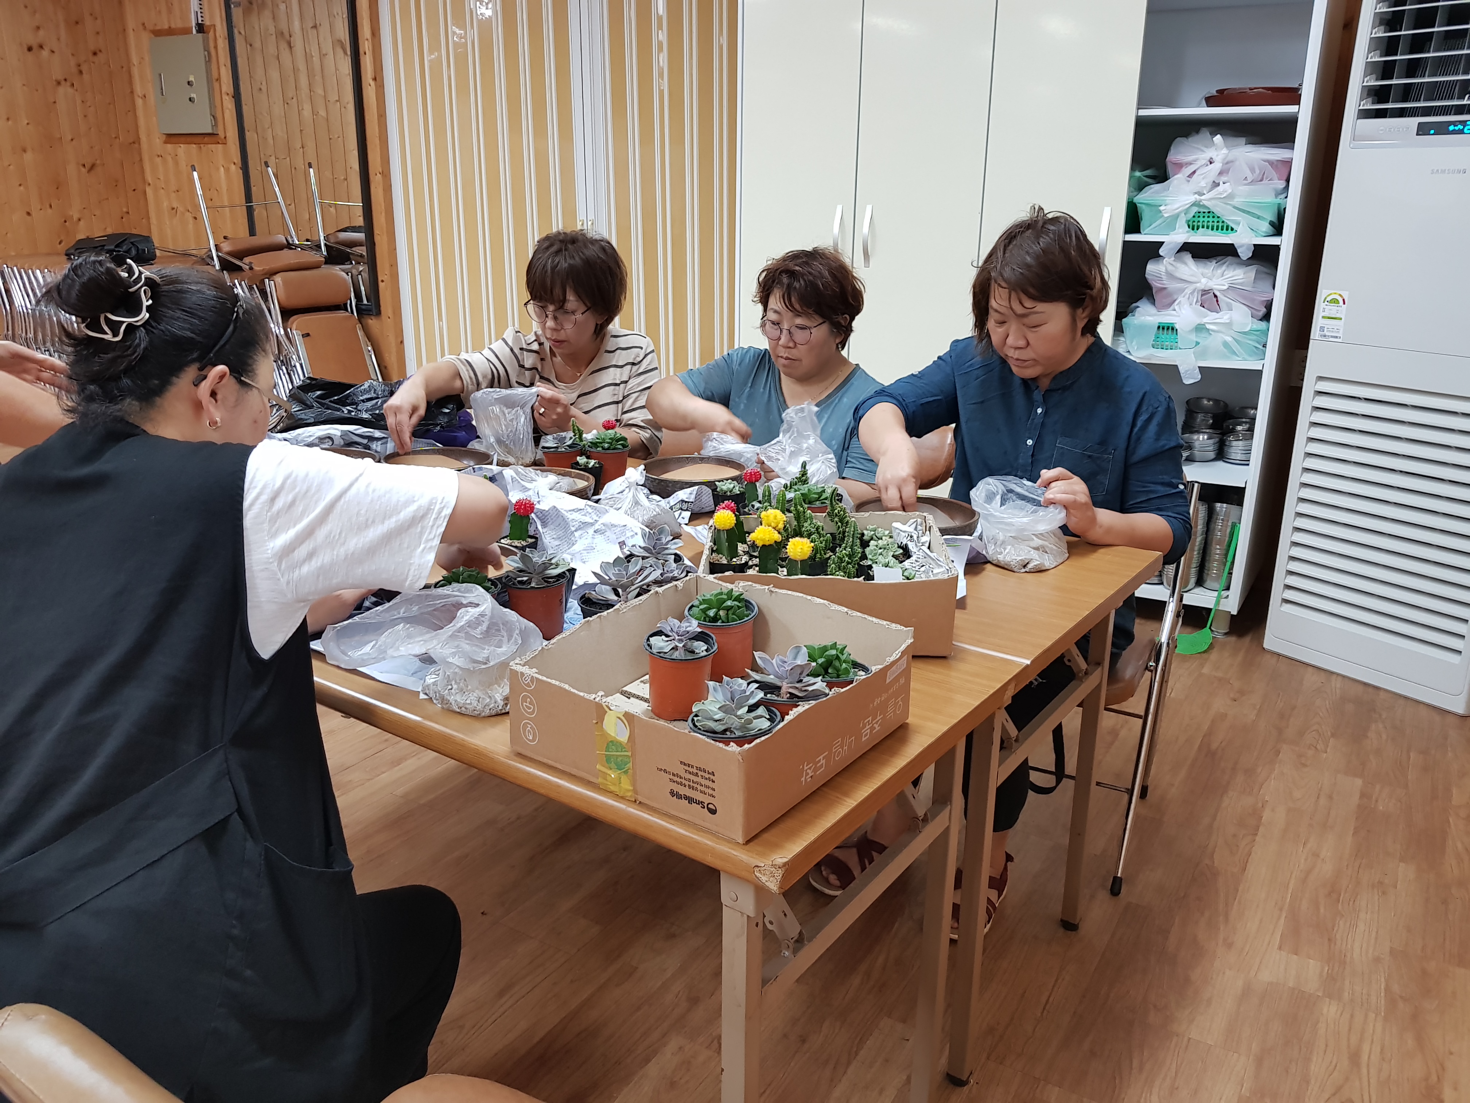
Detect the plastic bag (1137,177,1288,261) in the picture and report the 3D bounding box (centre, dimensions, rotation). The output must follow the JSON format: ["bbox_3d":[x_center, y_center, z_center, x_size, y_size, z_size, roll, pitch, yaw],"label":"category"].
[{"bbox_3d":[1.428,-0.997,3.291,0.400,0.220,0.290,9,19,26],"label":"plastic bag"}]

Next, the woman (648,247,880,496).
[{"bbox_3d":[0.106,-0.050,2.503,0.510,1.235,0.580,9,19,29],"label":"woman"}]

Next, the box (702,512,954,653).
[{"bbox_3d":[0.131,0.039,1.612,0.337,0.112,0.303,1,17,4],"label":"box"}]

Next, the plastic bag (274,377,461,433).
[{"bbox_3d":[-0.986,-0.393,2.929,0.480,0.130,0.240,12,20,34],"label":"plastic bag"}]

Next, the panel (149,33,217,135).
[{"bbox_3d":[-2.736,-2.320,5.486,0.360,0.450,0.080,8,18,23],"label":"panel"}]

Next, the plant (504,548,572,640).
[{"bbox_3d":[-0.265,0.051,1.480,0.092,0.116,0.092,1,17,0],"label":"plant"}]

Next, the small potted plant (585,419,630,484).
[{"bbox_3d":[-0.270,-0.201,2.350,0.098,0.145,0.098,0,17,0],"label":"small potted plant"}]

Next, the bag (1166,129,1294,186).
[{"bbox_3d":[1.525,-1.211,3.399,0.360,0.170,0.270,9,18,26],"label":"bag"}]

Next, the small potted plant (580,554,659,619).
[{"bbox_3d":[-0.151,0.076,1.443,0.105,0.138,0.100,0,17,0],"label":"small potted plant"}]

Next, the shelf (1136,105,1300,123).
[{"bbox_3d":[1.445,-1.287,3.274,0.420,0.025,0.420,9,19,26],"label":"shelf"}]

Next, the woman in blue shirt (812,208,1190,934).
[{"bbox_3d":[0.573,0.033,2.069,0.570,1.270,0.660,13,21,34],"label":"woman in blue shirt"}]

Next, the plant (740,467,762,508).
[{"bbox_3d":[0.030,-0.089,2.008,0.056,0.127,0.056,0,17,0],"label":"plant"}]

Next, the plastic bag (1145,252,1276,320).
[{"bbox_3d":[1.510,-0.840,3.503,0.365,0.180,0.270,9,18,26],"label":"plastic bag"}]

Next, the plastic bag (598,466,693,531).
[{"bbox_3d":[-0.162,-0.110,2.056,0.155,0.100,0.130,12,20,34],"label":"plastic bag"}]

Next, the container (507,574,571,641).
[{"bbox_3d":[-0.266,0.068,1.485,0.087,0.080,0.087,1,17,0],"label":"container"}]

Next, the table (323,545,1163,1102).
[{"bbox_3d":[-0.350,0.328,2.022,1.800,0.724,1.183,12,20,34],"label":"table"}]

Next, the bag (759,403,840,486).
[{"bbox_3d":[0.130,-0.207,2.250,0.160,0.200,0.120,8,18,24],"label":"bag"}]

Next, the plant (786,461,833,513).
[{"bbox_3d":[0.129,-0.082,1.895,0.090,0.145,0.090,0,17,0],"label":"plant"}]

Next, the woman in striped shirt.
[{"bbox_3d":[-0.398,-0.147,2.714,0.640,1.240,0.680,12,20,34],"label":"woman in striped shirt"}]

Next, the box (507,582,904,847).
[{"bbox_3d":[-0.020,0.155,1.228,0.310,0.113,0.325,12,21,35],"label":"box"}]

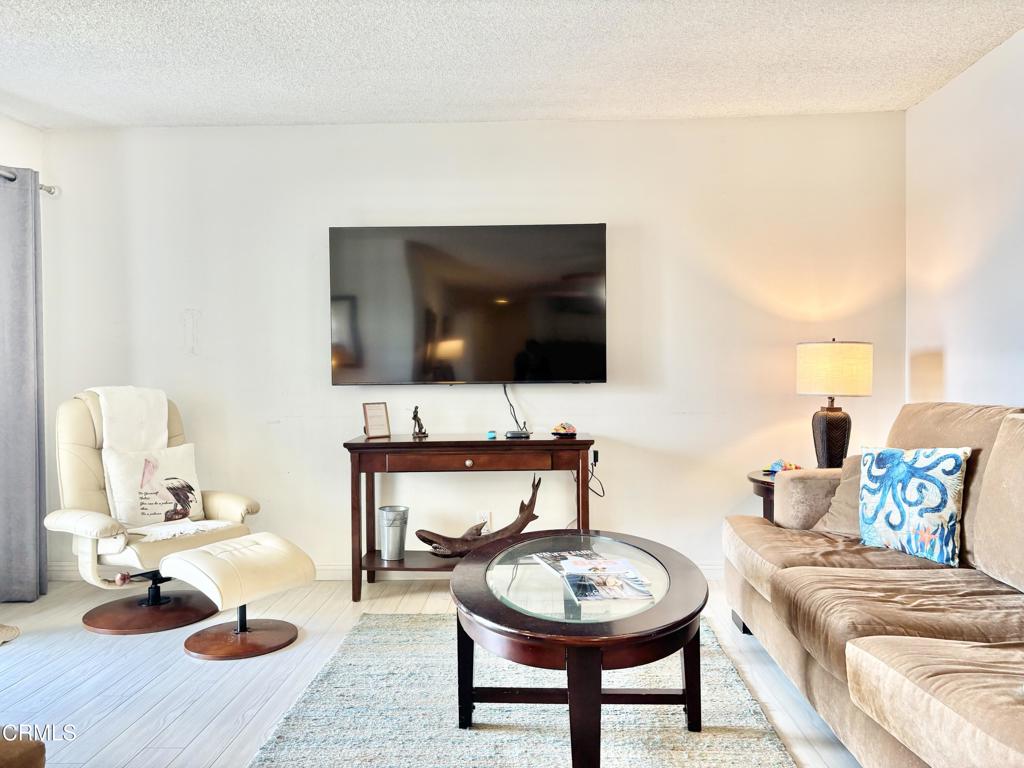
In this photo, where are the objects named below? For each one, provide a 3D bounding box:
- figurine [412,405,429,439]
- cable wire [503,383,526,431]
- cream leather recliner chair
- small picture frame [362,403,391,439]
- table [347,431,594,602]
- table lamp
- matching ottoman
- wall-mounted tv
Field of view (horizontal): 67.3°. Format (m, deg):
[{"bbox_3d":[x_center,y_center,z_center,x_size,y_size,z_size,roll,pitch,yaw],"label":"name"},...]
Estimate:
[{"bbox_3d":[-0.466,0.191,3.925,0.070,0.165,0.065,0,1,42],"label":"figurine"},{"bbox_3d":[0.021,0.105,3.964,0.115,0.250,0.150,0,1,2],"label":"cable wire"},{"bbox_3d":[-1.673,0.546,3.579,0.790,1.050,0.800,0,1,31],"label":"cream leather recliner chair"},{"bbox_3d":[-0.691,0.183,3.929,0.128,0.178,0.075,-1,1,-28],"label":"small picture frame"},{"bbox_3d":[-0.195,0.661,3.889,1.215,0.787,0.390,0,1,2],"label":"table"},{"bbox_3d":[1.567,0.106,3.730,0.355,0.660,0.355,0,1,2],"label":"table lamp"},{"bbox_3d":[-1.136,0.860,3.195,0.440,0.420,0.500,0,1,32],"label":"matching ottoman"},{"bbox_3d":[-0.231,-0.417,4.054,1.447,0.830,0.060,0,1,2],"label":"wall-mounted tv"}]

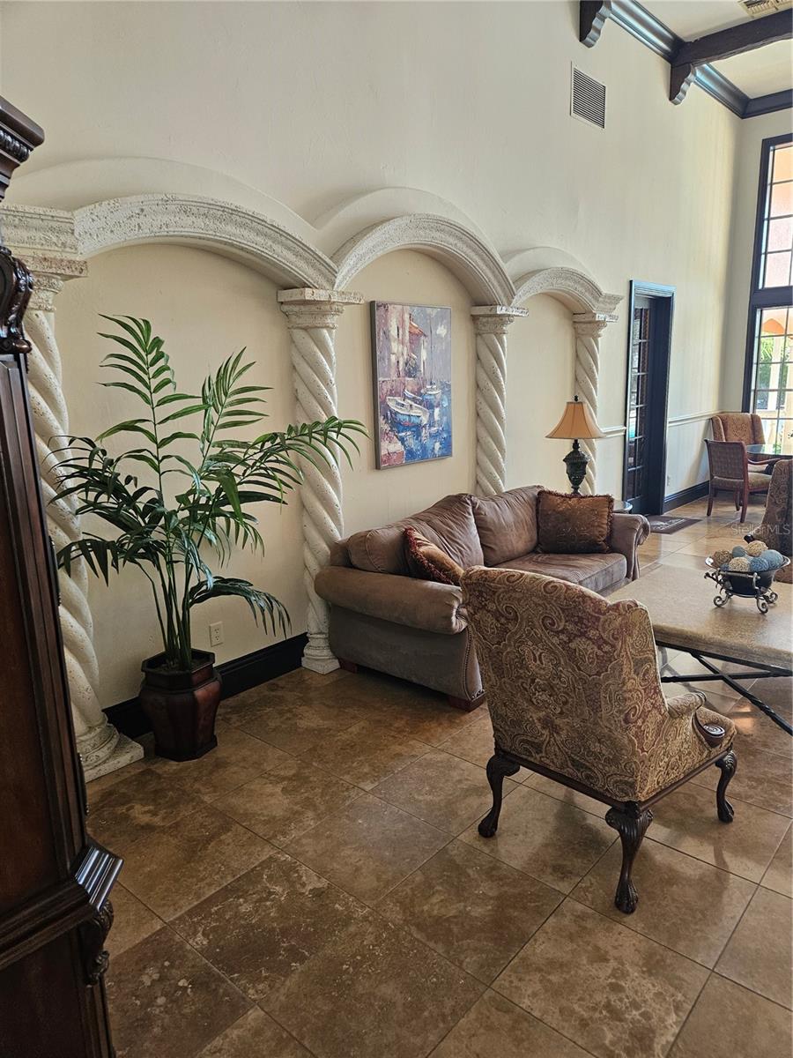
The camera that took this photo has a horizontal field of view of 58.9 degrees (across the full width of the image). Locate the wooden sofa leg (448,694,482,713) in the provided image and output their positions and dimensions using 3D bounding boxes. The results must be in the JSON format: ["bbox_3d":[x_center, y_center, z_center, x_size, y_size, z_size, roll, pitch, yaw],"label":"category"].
[{"bbox_3d":[0.361,0.883,3.663,0.130,0.065,0.130,9,16,41],"label":"wooden sofa leg"}]

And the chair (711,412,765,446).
[{"bbox_3d":[4.430,-0.883,8.824,0.720,1.070,0.800,-4,13,-9],"label":"chair"}]

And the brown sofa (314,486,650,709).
[{"bbox_3d":[0.698,0.235,4.500,1.006,0.915,2.394,10,17,41],"label":"brown sofa"}]

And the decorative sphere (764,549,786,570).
[{"bbox_3d":[1.877,0.161,3.508,0.106,0.106,0.106,4,14,24],"label":"decorative sphere"}]

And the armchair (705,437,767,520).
[{"bbox_3d":[3.771,-0.559,7.680,0.634,0.865,0.533,-9,15,-30],"label":"armchair"}]

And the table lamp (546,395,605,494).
[{"bbox_3d":[1.441,-0.619,5.631,0.470,0.870,0.470,9,16,41],"label":"table lamp"}]

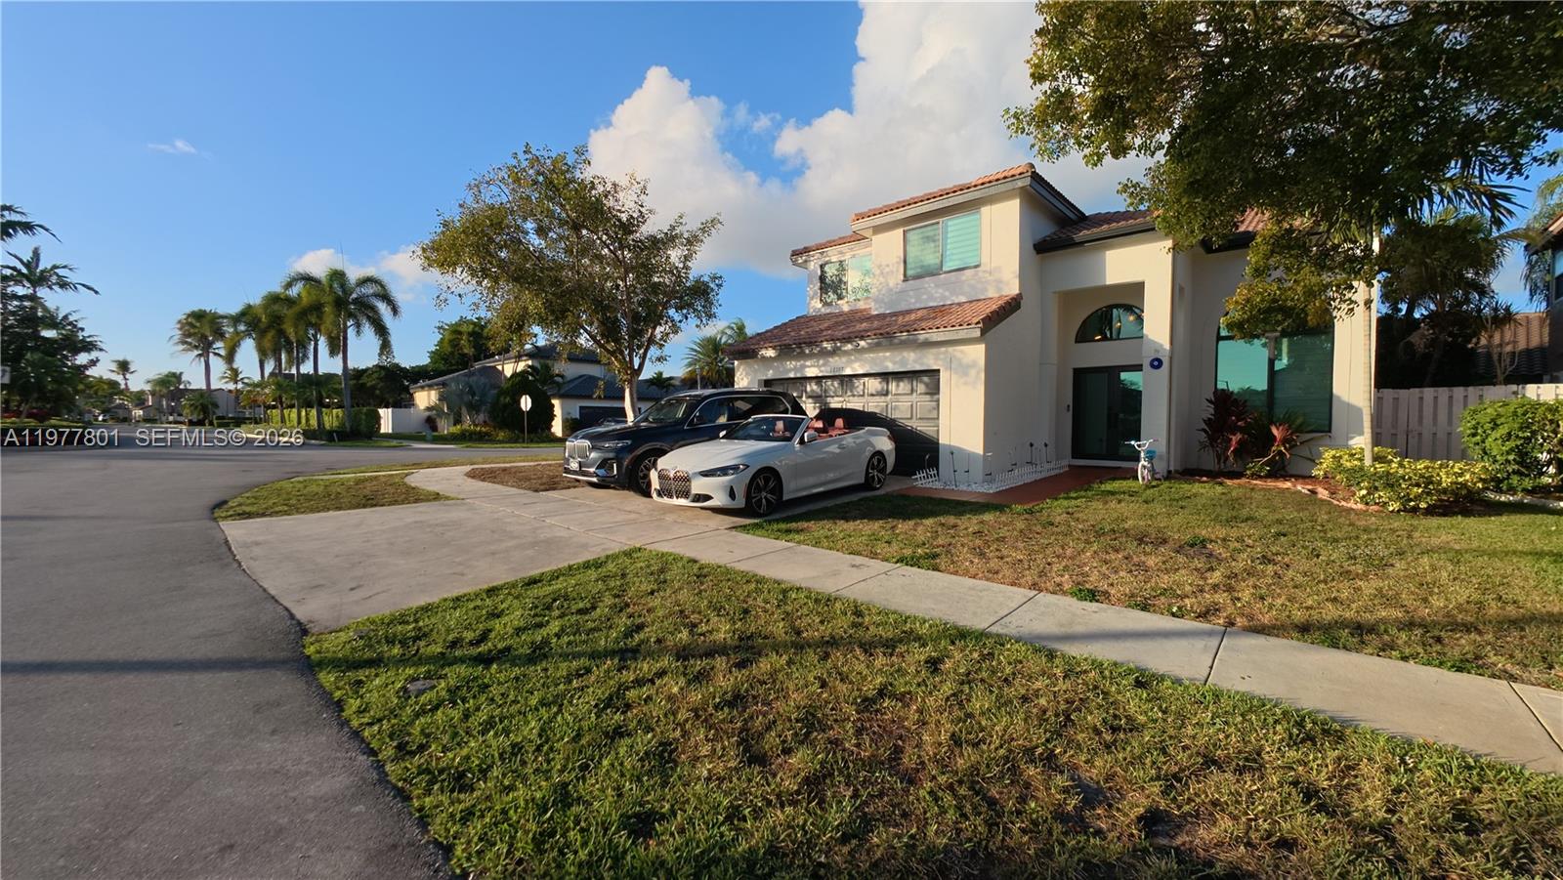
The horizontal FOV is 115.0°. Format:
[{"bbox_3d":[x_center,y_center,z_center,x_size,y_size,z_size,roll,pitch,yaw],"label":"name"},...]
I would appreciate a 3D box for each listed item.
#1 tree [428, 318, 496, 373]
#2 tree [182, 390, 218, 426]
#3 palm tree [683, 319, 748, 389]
[{"bbox_3d":[-31.848,-6.517,49.803,7.200,11.750,7.200,0,2,0],"label":"tree"},{"bbox_3d":[-60.814,-3.162,51.956,2.800,4.135,2.800,2,3,40],"label":"tree"},{"bbox_3d":[-5.619,-5.182,41.845,5.700,9.837,5.700,0,2,0],"label":"palm tree"}]

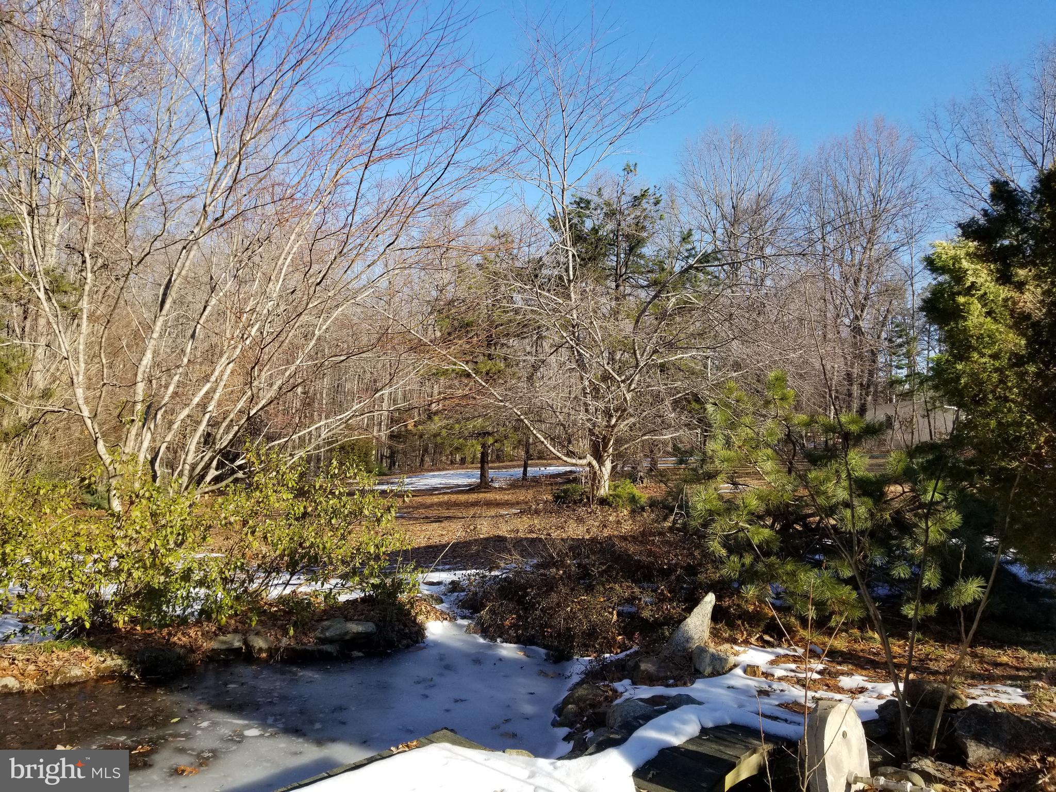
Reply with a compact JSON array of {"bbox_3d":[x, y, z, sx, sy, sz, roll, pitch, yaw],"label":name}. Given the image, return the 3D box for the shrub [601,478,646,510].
[{"bbox_3d":[1.834,1.889,15.200,0.870,0.570,0.820,0,-1,0],"label":"shrub"}]

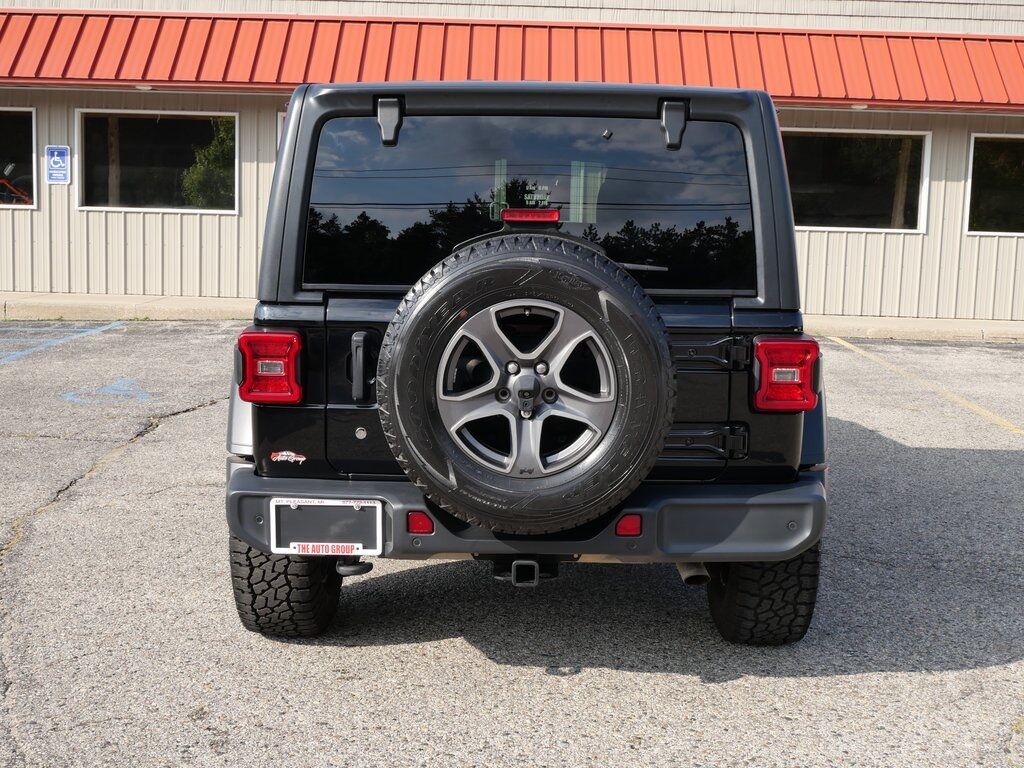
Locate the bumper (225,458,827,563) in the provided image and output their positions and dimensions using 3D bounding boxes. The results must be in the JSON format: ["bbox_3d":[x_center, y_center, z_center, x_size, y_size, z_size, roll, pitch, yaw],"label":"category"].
[{"bbox_3d":[0.042,0.368,3.611,1.725,0.220,0.310,1,6,0],"label":"bumper"}]

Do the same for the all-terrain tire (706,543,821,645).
[{"bbox_3d":[0.838,0.482,4.303,0.270,0.812,0.815,1,6,0],"label":"all-terrain tire"}]

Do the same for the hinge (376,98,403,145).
[{"bbox_3d":[-0.357,-0.764,3.618,0.075,0.145,0.045,1,-2,0],"label":"hinge"}]

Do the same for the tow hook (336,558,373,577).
[{"bbox_3d":[-0.462,0.538,3.643,0.103,0.045,0.110,1,6,0],"label":"tow hook"}]

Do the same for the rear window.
[{"bbox_3d":[0.054,-0.524,3.619,1.320,0.522,0.050,1,-4,0],"label":"rear window"}]

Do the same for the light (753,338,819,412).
[{"bbox_3d":[0.785,-0.024,3.573,0.182,0.205,0.120,1,6,0],"label":"light"}]

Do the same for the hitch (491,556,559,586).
[{"bbox_3d":[0.037,0.528,3.568,0.183,0.085,0.170,1,6,0],"label":"hitch"}]

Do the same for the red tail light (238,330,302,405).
[{"bbox_3d":[-0.690,-0.052,3.583,0.185,0.205,0.100,1,6,0],"label":"red tail light"}]

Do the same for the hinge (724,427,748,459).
[{"bbox_3d":[0.653,0.172,3.618,0.070,0.088,0.050,1,6,0],"label":"hinge"}]

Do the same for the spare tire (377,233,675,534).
[{"bbox_3d":[0.041,0.002,3.351,0.800,0.800,0.252,1,6,0],"label":"spare tire"}]

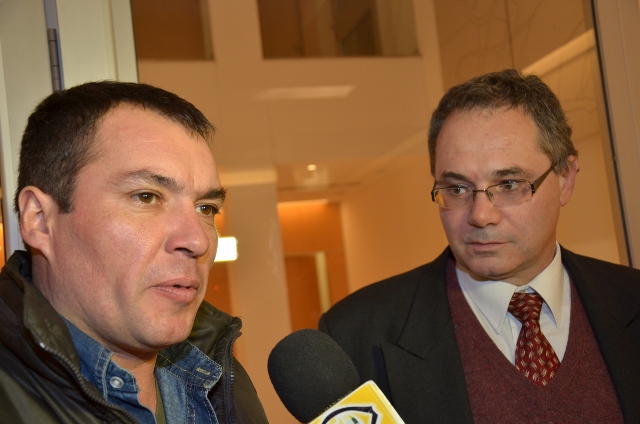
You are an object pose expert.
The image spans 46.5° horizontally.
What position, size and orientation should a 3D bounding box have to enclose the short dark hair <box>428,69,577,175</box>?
[{"bbox_3d":[0.225,-0.086,0.930,0.170,0.165,0.192,-5,9,30],"label":"short dark hair"}]

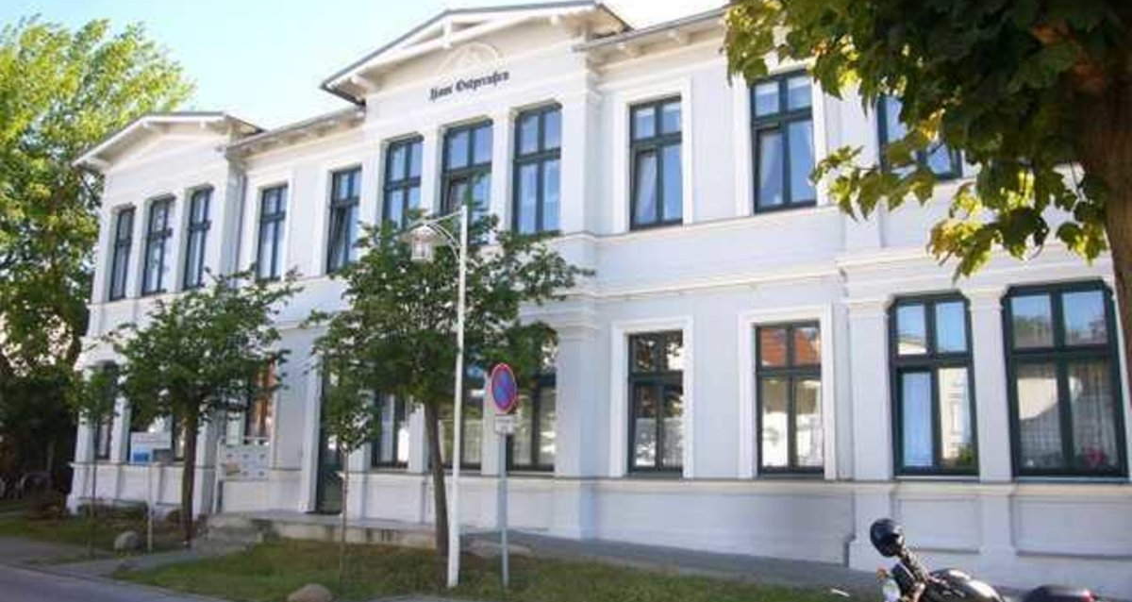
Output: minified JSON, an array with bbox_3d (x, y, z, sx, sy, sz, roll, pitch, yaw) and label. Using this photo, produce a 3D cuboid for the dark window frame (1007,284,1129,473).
[{"bbox_3d":[6.062,0.947,11.168,1.236,2.352,0.150,-6,-11,31],"label":"dark window frame"}]

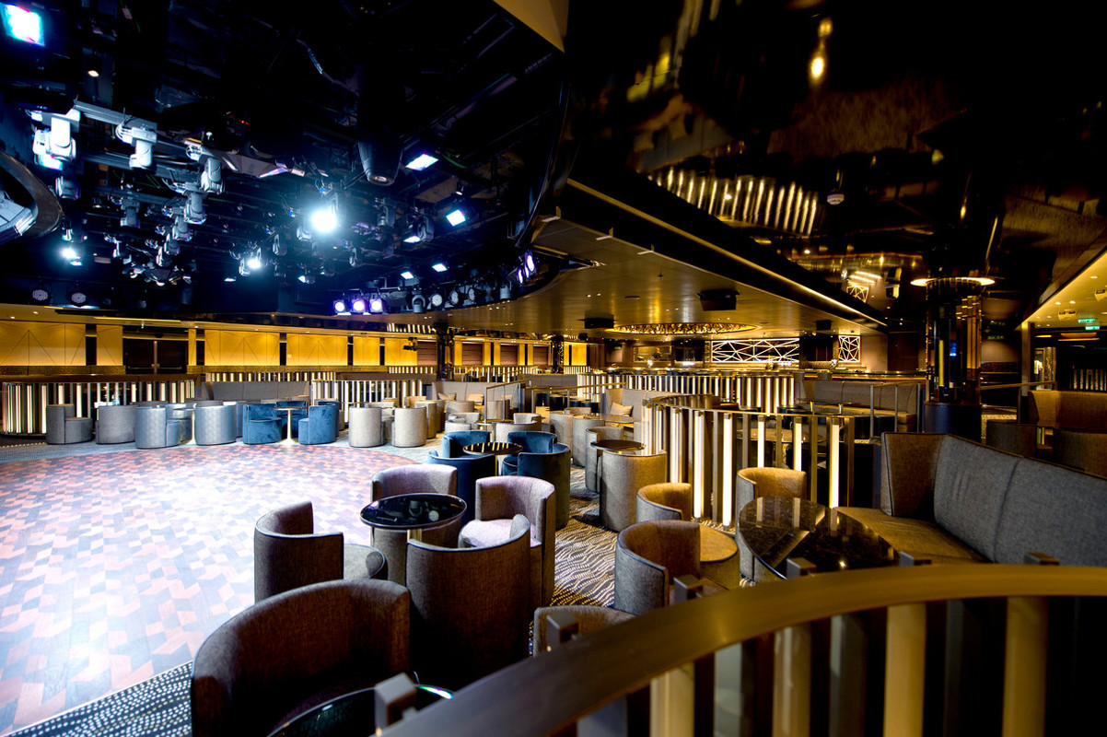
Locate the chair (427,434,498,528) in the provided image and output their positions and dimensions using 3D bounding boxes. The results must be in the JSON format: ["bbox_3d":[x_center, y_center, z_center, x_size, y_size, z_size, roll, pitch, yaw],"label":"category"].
[{"bbox_3d":[-0.875,1.161,4.180,0.655,0.702,0.655,0,1,25],"label":"chair"}]

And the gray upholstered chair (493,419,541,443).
[{"bbox_3d":[-0.551,1.133,6.360,0.630,0.700,0.640,-1,1,-43],"label":"gray upholstered chair"}]

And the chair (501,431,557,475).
[{"bbox_3d":[-0.286,1.188,5.228,0.661,0.729,0.661,1,1,25],"label":"chair"}]

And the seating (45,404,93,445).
[{"bbox_3d":[-9.557,1.087,8.523,0.655,0.702,0.655,0,1,-35],"label":"seating"}]

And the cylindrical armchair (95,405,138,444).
[{"bbox_3d":[-8.360,1.054,8.310,0.640,0.700,0.630,1,1,20],"label":"cylindrical armchair"}]

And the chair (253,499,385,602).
[{"bbox_3d":[-1.275,1.179,2.409,0.655,0.702,0.655,0,1,-41],"label":"chair"}]

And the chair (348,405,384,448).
[{"bbox_3d":[-3.592,1.112,8.364,0.661,0.729,0.661,1,1,30],"label":"chair"}]

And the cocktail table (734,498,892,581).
[{"bbox_3d":[1.456,1.274,2.454,0.743,0.668,1.467,1,1,22],"label":"cocktail table"}]

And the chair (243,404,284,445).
[{"bbox_3d":[-5.769,1.098,8.546,0.655,0.702,0.655,0,1,9],"label":"chair"}]

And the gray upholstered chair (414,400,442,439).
[{"bbox_3d":[-2.817,1.108,9.143,0.661,0.729,0.661,1,1,42],"label":"gray upholstered chair"}]

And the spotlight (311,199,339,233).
[{"bbox_3d":[-3.032,-2.031,5.700,0.340,0.420,0.340,0,11,-30],"label":"spotlight"}]

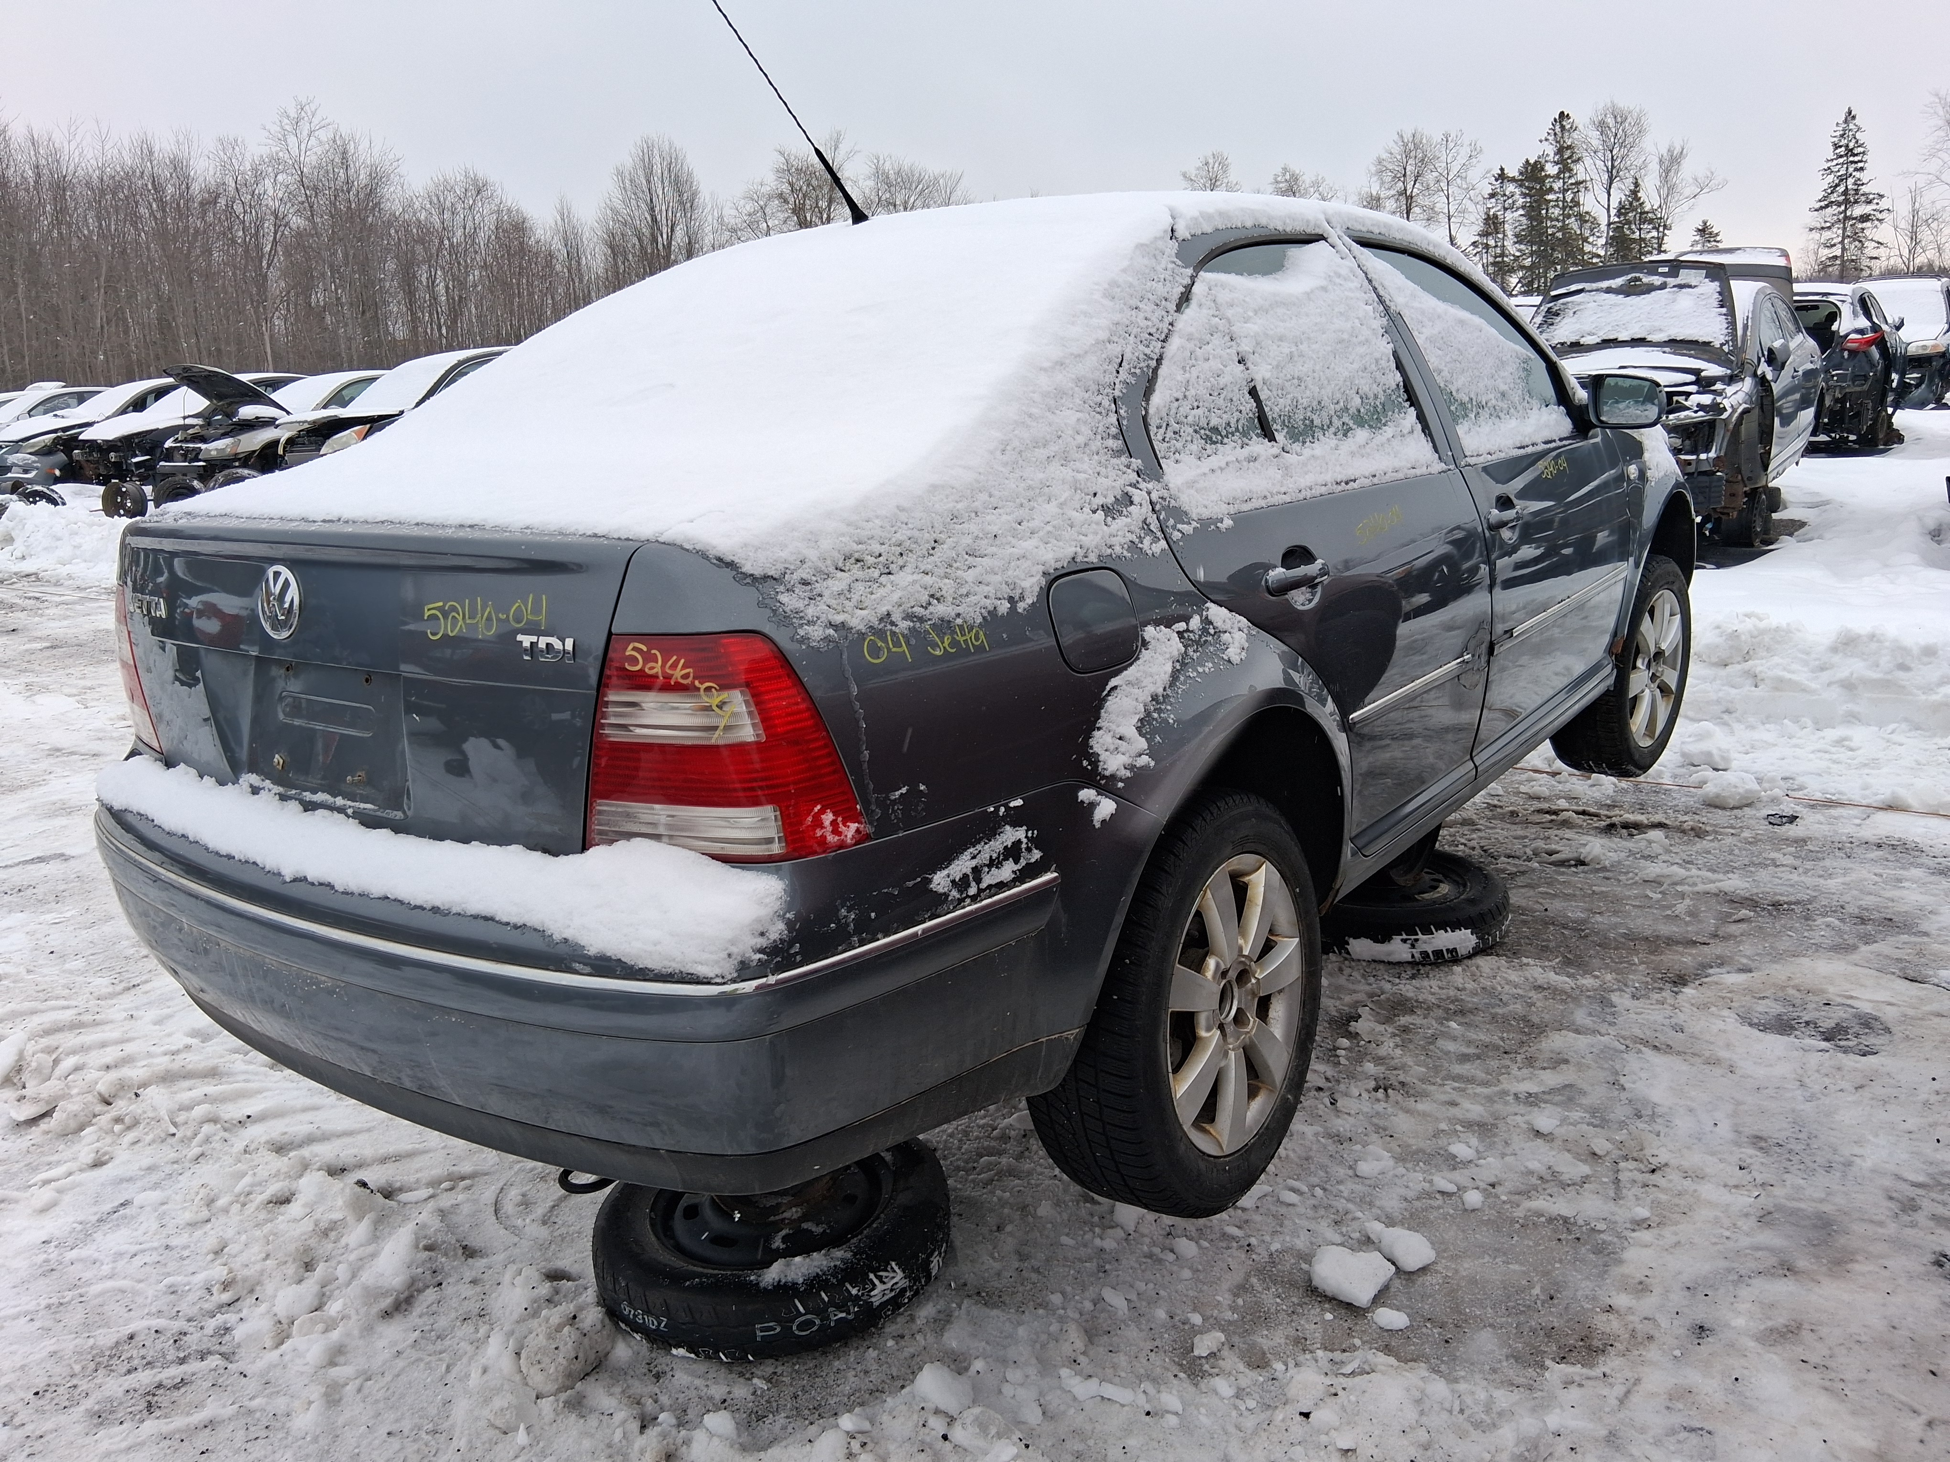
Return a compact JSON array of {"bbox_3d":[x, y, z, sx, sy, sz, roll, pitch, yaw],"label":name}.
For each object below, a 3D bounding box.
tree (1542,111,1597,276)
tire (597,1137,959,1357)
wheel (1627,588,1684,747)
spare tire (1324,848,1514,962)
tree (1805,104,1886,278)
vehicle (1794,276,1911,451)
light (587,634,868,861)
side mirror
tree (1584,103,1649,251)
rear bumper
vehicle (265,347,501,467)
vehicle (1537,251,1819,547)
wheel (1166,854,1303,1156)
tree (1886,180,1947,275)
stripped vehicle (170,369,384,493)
[{"bbox_3d":[26.402,-21.499,65.000,2.800,11.750,2.800,-3,13,0],"label":"tree"},{"bbox_3d":[-0.351,0.893,2.597,0.610,0.180,0.610,-3,13,0],"label":"tire"},{"bbox_3d":[1.844,-0.180,4.116,0.180,0.440,0.440,9,18,41],"label":"wheel"},{"bbox_3d":[1.090,0.414,3.860,0.610,0.200,0.610,-3,14,0],"label":"spare tire"},{"bbox_3d":[38.740,-21.931,65.000,3.300,11.180,3.300,-3,13,0],"label":"tree"},{"bbox_3d":[10.100,-4.487,17.600,1.820,1.680,4.500,7,17,35],"label":"vehicle"},{"bbox_3d":[-0.265,0.020,1.503,0.325,0.255,0.175,4,16,28],"label":"light"},{"bbox_3d":[1.533,-0.778,3.438,0.180,0.135,0.115,9,18,42],"label":"side mirror"},{"bbox_3d":[34.991,-27.163,80.000,3.700,13.500,3.700,-3,14,0],"label":"tree"},{"bbox_3d":[-0.677,0.201,2.076,1.710,0.390,0.720,7,17,36],"label":"rear bumper"},{"bbox_3d":[-5.820,-3.711,17.350,1.780,1.580,4.500,4,15,29],"label":"vehicle"},{"bbox_3d":[5.530,-2.668,11.650,1.800,1.850,4.400,7,19,36],"label":"vehicle"},{"bbox_3d":[0.328,0.390,2.177,0.170,0.438,0.438,3,15,36],"label":"wheel"},{"bbox_3d":[41.783,-20.432,65.000,3.000,7.920,3.000,-3,13,0],"label":"tree"},{"bbox_3d":[-7.200,-3.713,17.800,1.750,1.500,4.400,10,19,42],"label":"stripped vehicle"}]

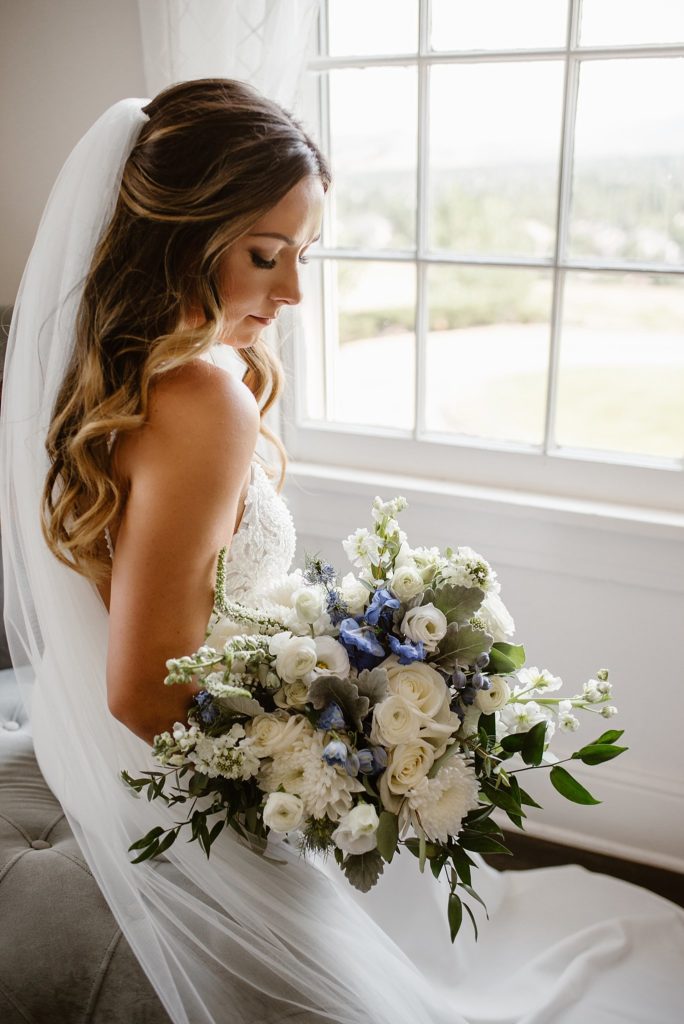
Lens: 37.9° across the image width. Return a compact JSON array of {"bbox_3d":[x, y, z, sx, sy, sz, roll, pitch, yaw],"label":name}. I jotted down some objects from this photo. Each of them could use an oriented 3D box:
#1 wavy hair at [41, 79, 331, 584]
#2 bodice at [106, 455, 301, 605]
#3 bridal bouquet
[{"bbox_3d":[-0.173,-0.183,1.065,0.290,0.490,0.260,3,20,10],"label":"wavy hair"},{"bbox_3d":[-0.161,0.045,1.140,0.230,0.270,0.300,1,20,5],"label":"bodice"},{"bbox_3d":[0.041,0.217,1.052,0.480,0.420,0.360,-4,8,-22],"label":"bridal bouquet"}]

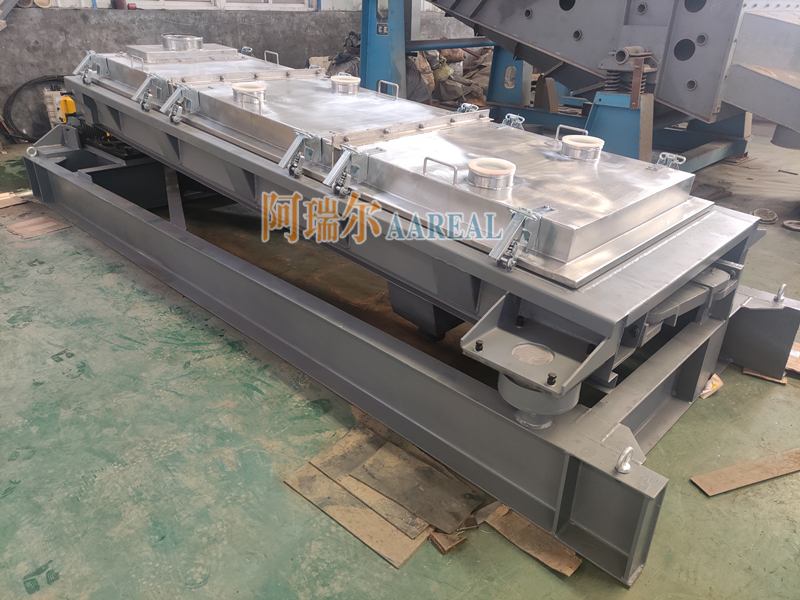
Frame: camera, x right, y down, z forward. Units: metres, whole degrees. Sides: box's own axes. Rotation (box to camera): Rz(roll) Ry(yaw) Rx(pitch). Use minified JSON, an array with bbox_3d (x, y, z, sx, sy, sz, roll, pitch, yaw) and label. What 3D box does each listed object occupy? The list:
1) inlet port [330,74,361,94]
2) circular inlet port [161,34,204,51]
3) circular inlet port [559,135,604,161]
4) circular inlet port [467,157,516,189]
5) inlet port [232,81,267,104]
[{"bbox_3d":[-0.287,-1.147,3.089,0.157,0.064,0.157,3,30,-2],"label":"inlet port"},{"bbox_3d":[-1.393,-1.655,3.710,0.243,0.072,0.243,3,30,-2],"label":"circular inlet port"},{"bbox_3d":[0.725,-0.606,2.296,0.160,0.059,0.160,3,30,-2],"label":"circular inlet port"},{"bbox_3d":[0.303,-0.418,1.912,0.156,0.060,0.156,3,30,-2],"label":"circular inlet port"},{"bbox_3d":[-0.715,-0.988,2.752,0.155,0.064,0.155,3,30,-2],"label":"inlet port"}]

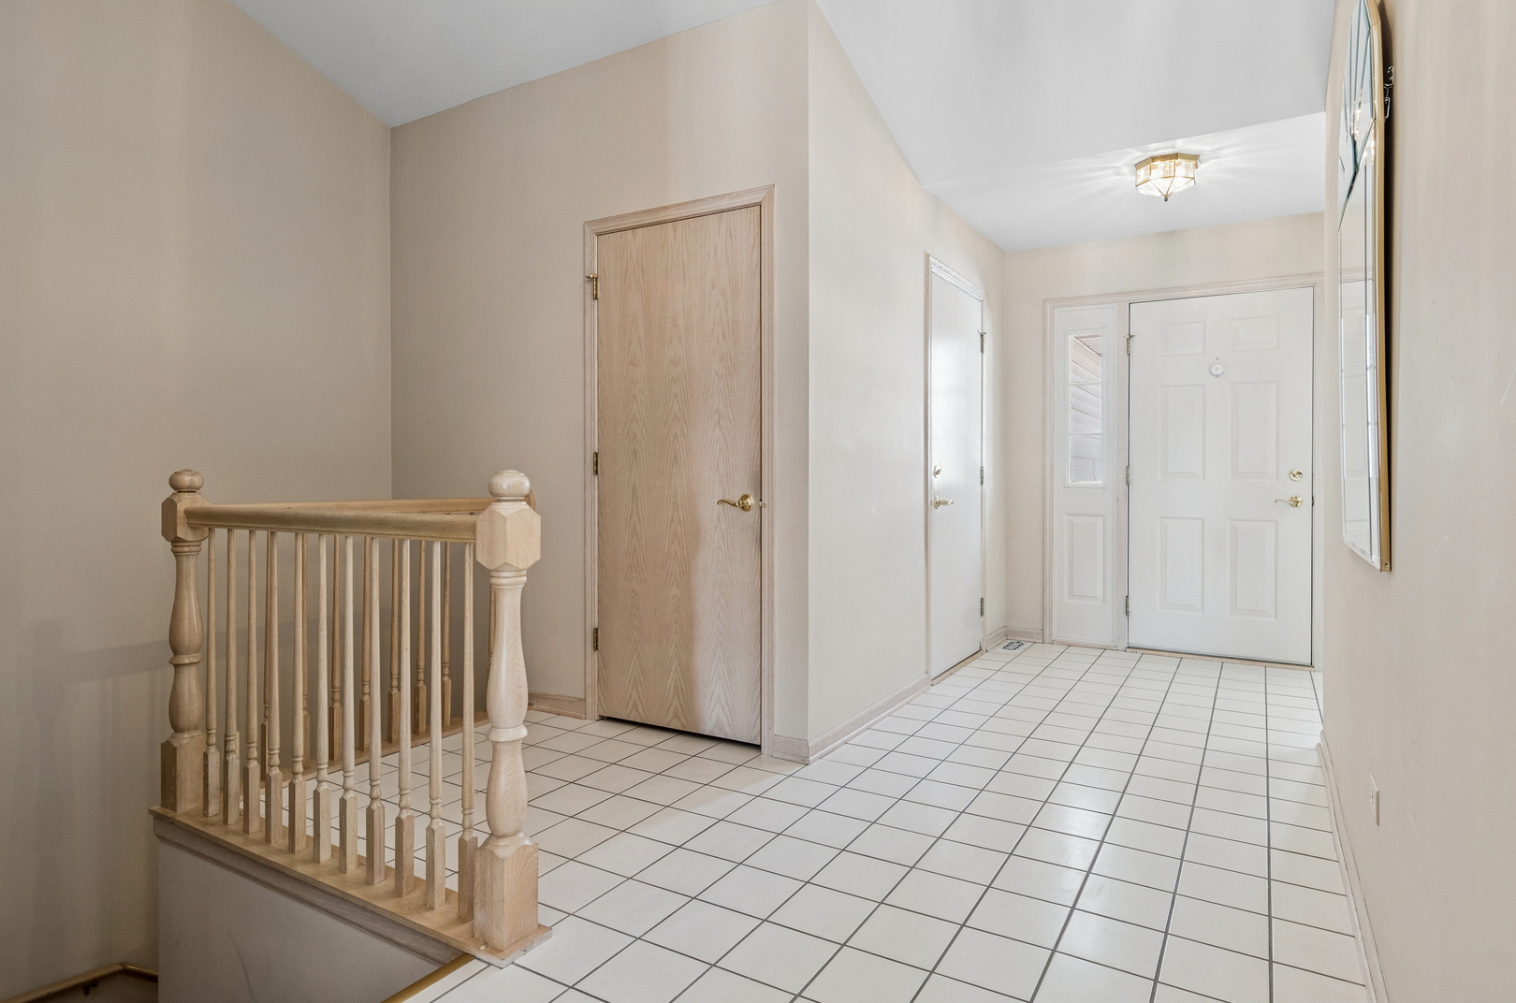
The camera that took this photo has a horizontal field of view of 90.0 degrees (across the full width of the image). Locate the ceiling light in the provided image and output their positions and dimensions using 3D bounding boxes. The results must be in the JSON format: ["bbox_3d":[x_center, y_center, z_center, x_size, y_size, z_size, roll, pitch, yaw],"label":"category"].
[{"bbox_3d":[1.870,-1.450,3.465,0.260,0.165,0.260,1,1,30],"label":"ceiling light"}]

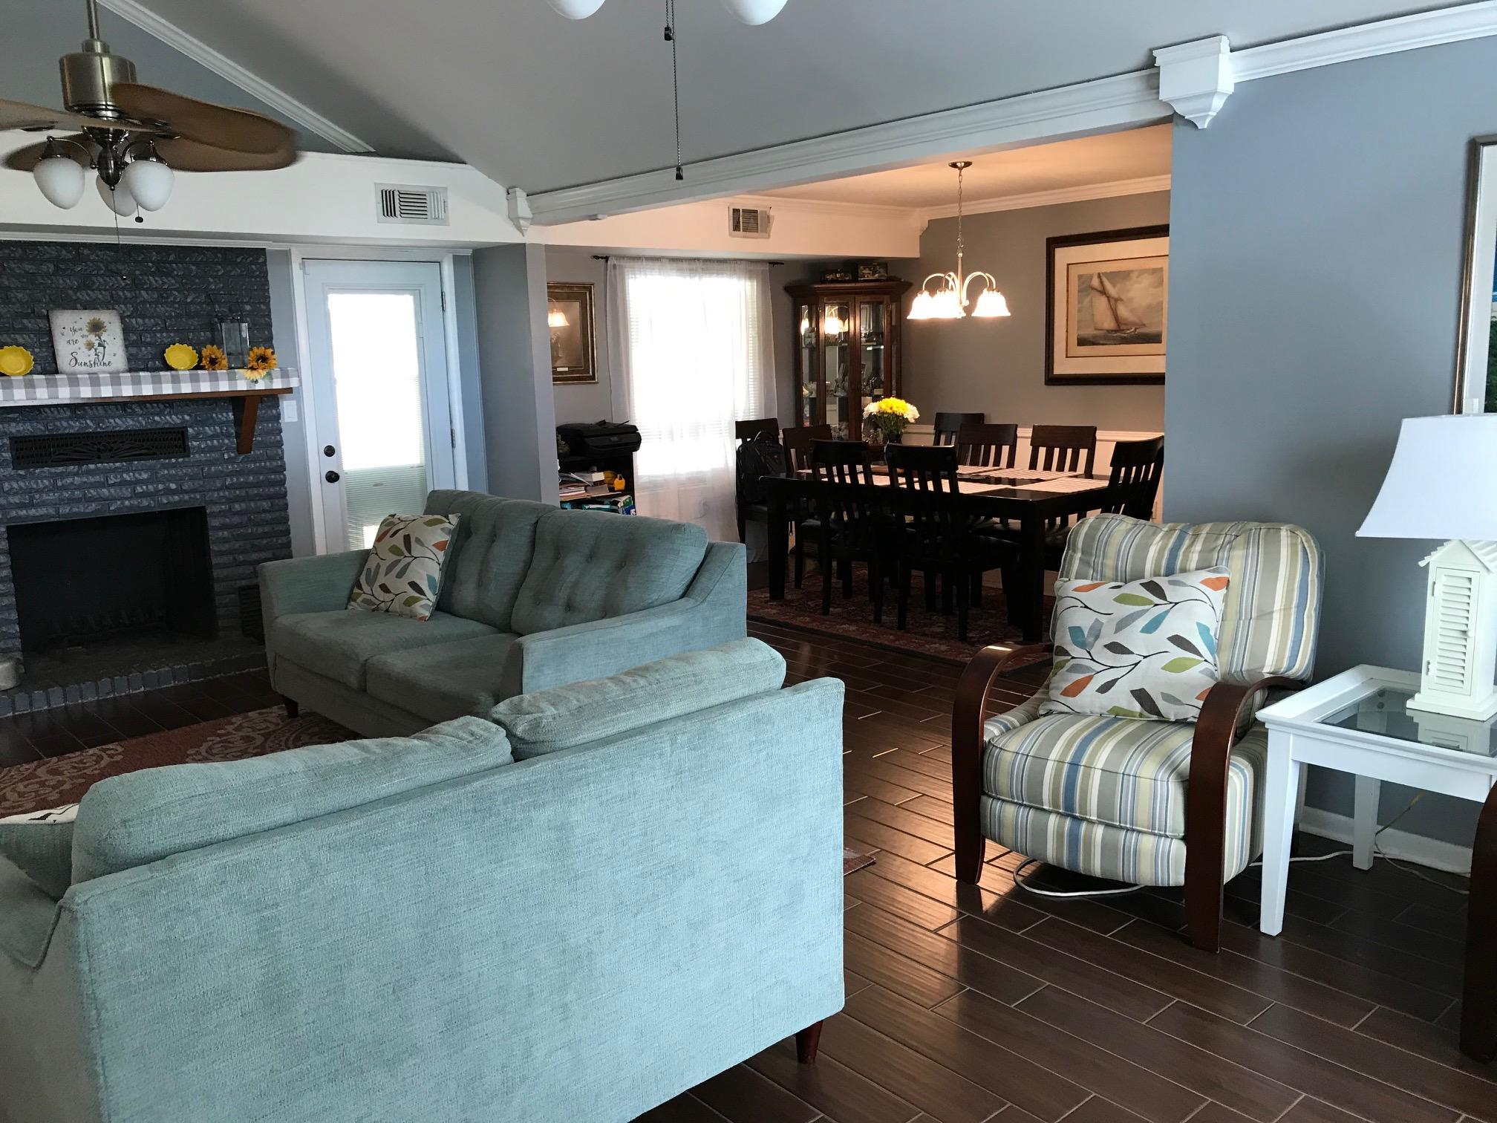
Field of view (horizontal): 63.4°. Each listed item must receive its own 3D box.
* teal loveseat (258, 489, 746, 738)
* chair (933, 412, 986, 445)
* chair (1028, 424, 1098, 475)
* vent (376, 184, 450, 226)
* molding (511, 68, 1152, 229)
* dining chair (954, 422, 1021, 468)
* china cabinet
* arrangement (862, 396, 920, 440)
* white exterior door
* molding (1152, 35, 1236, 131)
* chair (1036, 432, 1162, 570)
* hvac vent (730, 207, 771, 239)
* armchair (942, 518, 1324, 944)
[{"bbox_3d":[-1.060,0.278,4.783,0.920,0.940,2.140,-10,13,-41],"label":"teal loveseat"},{"bbox_3d":[1.391,-0.545,8.858,0.570,1.025,0.465,-10,13,-41],"label":"chair"},{"bbox_3d":[1.722,-0.289,7.236,0.580,1.010,0.460,-10,13,-41],"label":"chair"},{"bbox_3d":[-1.717,-1.829,6.221,0.398,0.195,0.020,-10,13,-41],"label":"vent"},{"bbox_3d":[0.068,-1.680,5.183,0.180,0.135,3.840,-10,13,-41],"label":"molding"},{"bbox_3d":[1.350,-0.327,7.619,0.570,1.025,0.465,-10,13,-41],"label":"dining chair"},{"bbox_3d":[0.745,-1.037,8.928,0.910,1.950,0.600,-1,10,4],"label":"china cabinet"},{"bbox_3d":[0.888,-0.763,7.474,0.340,0.445,0.340,-1,10,0],"label":"arrangement"},{"bbox_3d":[-2.021,-0.648,6.830,0.785,2.030,0.050,-10,13,-41],"label":"white exterior door"},{"bbox_3d":[1.381,-1.481,3.768,0.125,0.245,0.225,-10,13,-41],"label":"molding"},{"bbox_3d":[1.858,-0.146,6.404,0.460,1.010,0.580,-10,13,-41],"label":"chair"},{"bbox_3d":[0.022,-2.159,7.737,0.345,0.195,0.020,-10,13,-41],"label":"hvac vent"},{"bbox_3d":[1.161,0.411,3.566,0.760,0.980,0.930,6,13,37],"label":"armchair"}]

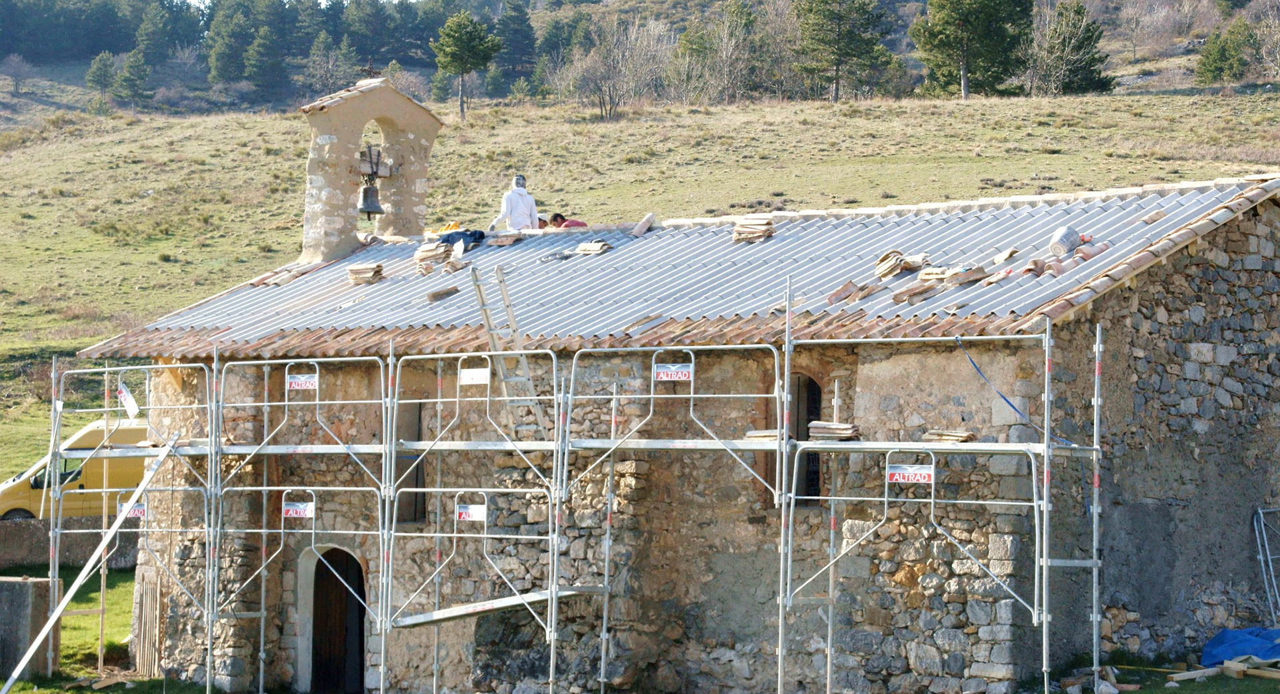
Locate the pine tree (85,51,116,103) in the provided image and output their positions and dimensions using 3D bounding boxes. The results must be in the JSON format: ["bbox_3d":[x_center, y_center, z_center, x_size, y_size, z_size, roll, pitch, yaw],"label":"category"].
[{"bbox_3d":[-45.366,-22.737,245.000,2.610,4.284,2.610,1,-3,0],"label":"pine tree"}]

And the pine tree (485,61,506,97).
[{"bbox_3d":[-10.279,-19.094,208.000,1.499,2.570,1.499,1,-3,0],"label":"pine tree"}]

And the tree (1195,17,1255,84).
[{"bbox_3d":[41.196,-20.854,205.000,4.095,4.549,4.095,1,-3,0],"label":"tree"}]

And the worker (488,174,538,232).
[{"bbox_3d":[-1.586,-1.792,39.100,0.620,1.080,0.580,0,-3,20],"label":"worker"}]

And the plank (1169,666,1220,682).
[{"bbox_3d":[5.595,3.303,29.400,0.065,0.055,1.151,-1,-4,34],"label":"plank"}]

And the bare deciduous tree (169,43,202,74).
[{"bbox_3d":[-36.613,-23.266,235.000,2.661,2.419,2.661,1,-3,0],"label":"bare deciduous tree"}]

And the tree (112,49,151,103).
[{"bbox_3d":[-34.517,-18.074,198.000,2.650,4.417,2.650,1,-3,0],"label":"tree"}]

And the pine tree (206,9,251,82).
[{"bbox_3d":[-32.197,-23.434,228.000,3.443,5.947,3.443,1,-3,0],"label":"pine tree"}]

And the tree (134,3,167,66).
[{"bbox_3d":[-39.939,-25.278,238.000,2.695,5.554,2.695,1,-3,0],"label":"tree"}]

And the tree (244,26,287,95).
[{"bbox_3d":[-34.704,-26.586,270.000,3.775,6.264,3.775,1,-3,0],"label":"tree"}]

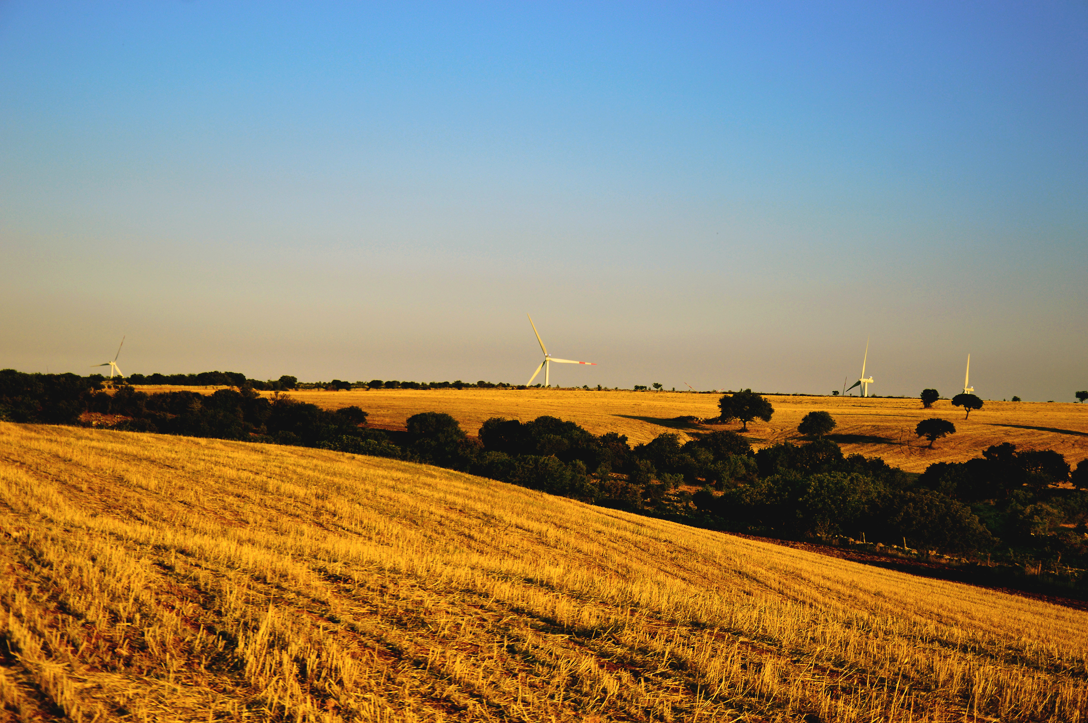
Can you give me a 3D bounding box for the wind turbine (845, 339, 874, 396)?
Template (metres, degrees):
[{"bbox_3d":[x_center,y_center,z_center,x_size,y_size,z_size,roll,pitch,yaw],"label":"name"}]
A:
[{"bbox_3d":[310.600,38.300,2115.000,15.500,129.000,79.000,3,-1,-6],"label":"wind turbine"}]

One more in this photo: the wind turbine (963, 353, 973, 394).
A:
[{"bbox_3d":[551.900,55.300,2828.000,15.500,131.000,81.000,3,-1,-6],"label":"wind turbine"}]

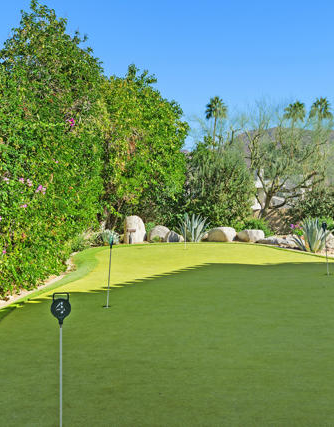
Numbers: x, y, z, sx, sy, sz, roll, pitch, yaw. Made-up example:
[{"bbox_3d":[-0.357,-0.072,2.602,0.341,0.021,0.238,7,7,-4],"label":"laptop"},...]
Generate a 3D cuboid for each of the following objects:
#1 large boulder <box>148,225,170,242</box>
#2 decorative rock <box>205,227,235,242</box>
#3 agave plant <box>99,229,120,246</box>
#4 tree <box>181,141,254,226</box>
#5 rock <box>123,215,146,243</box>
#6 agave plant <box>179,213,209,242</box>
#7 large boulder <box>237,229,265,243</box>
[{"bbox_3d":[-0.189,0.538,16.200,0.560,0.450,0.500,0,2,0],"label":"large boulder"},{"bbox_3d":[1.428,0.561,16.300,0.786,0.414,0.620,0,2,0],"label":"decorative rock"},{"bbox_3d":[-1.392,0.592,15.200,0.489,0.427,0.470,0,2,0],"label":"agave plant"},{"bbox_3d":[1.485,-0.787,18.300,2.176,2.867,2.000,0,2,0],"label":"tree"},{"bbox_3d":[-0.800,0.416,15.800,0.533,0.731,0.420,0,2,0],"label":"rock"},{"bbox_3d":[0.703,0.368,15.900,0.818,0.761,0.780,0,2,0],"label":"agave plant"},{"bbox_3d":[2.200,0.592,16.200,0.729,0.351,0.550,0,2,0],"label":"large boulder"}]

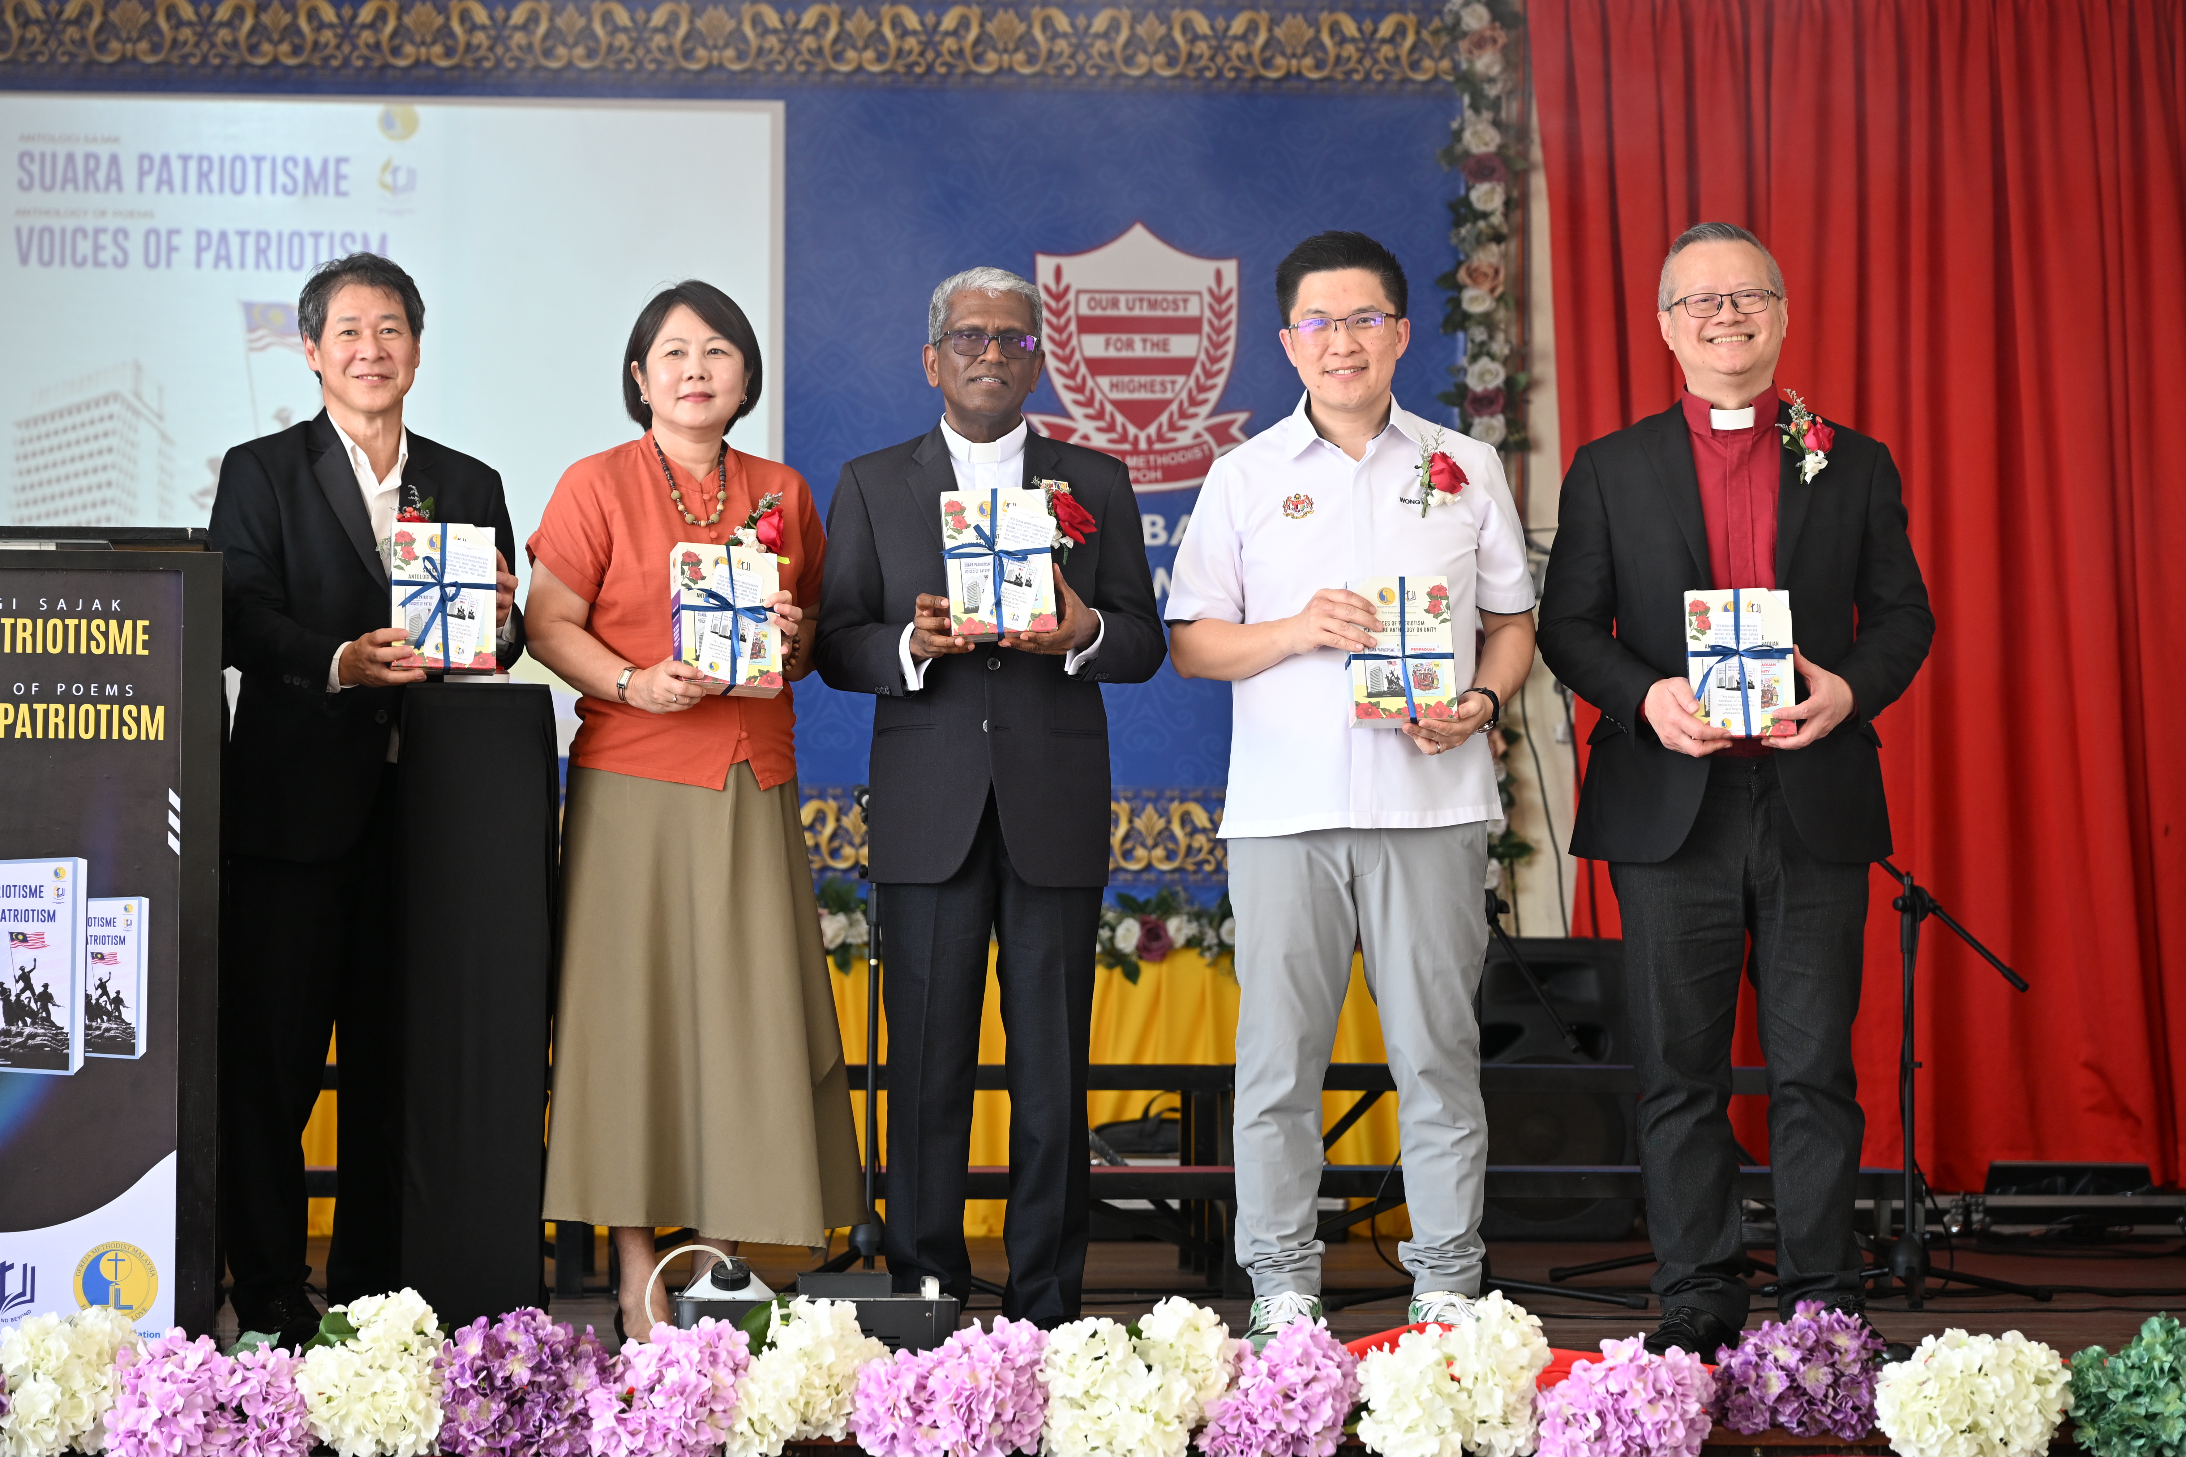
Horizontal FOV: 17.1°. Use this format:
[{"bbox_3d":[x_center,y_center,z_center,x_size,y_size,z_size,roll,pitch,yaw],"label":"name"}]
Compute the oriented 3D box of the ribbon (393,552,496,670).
[{"bbox_3d":[-0.940,-0.181,10.550,0.150,0.190,0.042,1,-12,-9],"label":"ribbon"}]

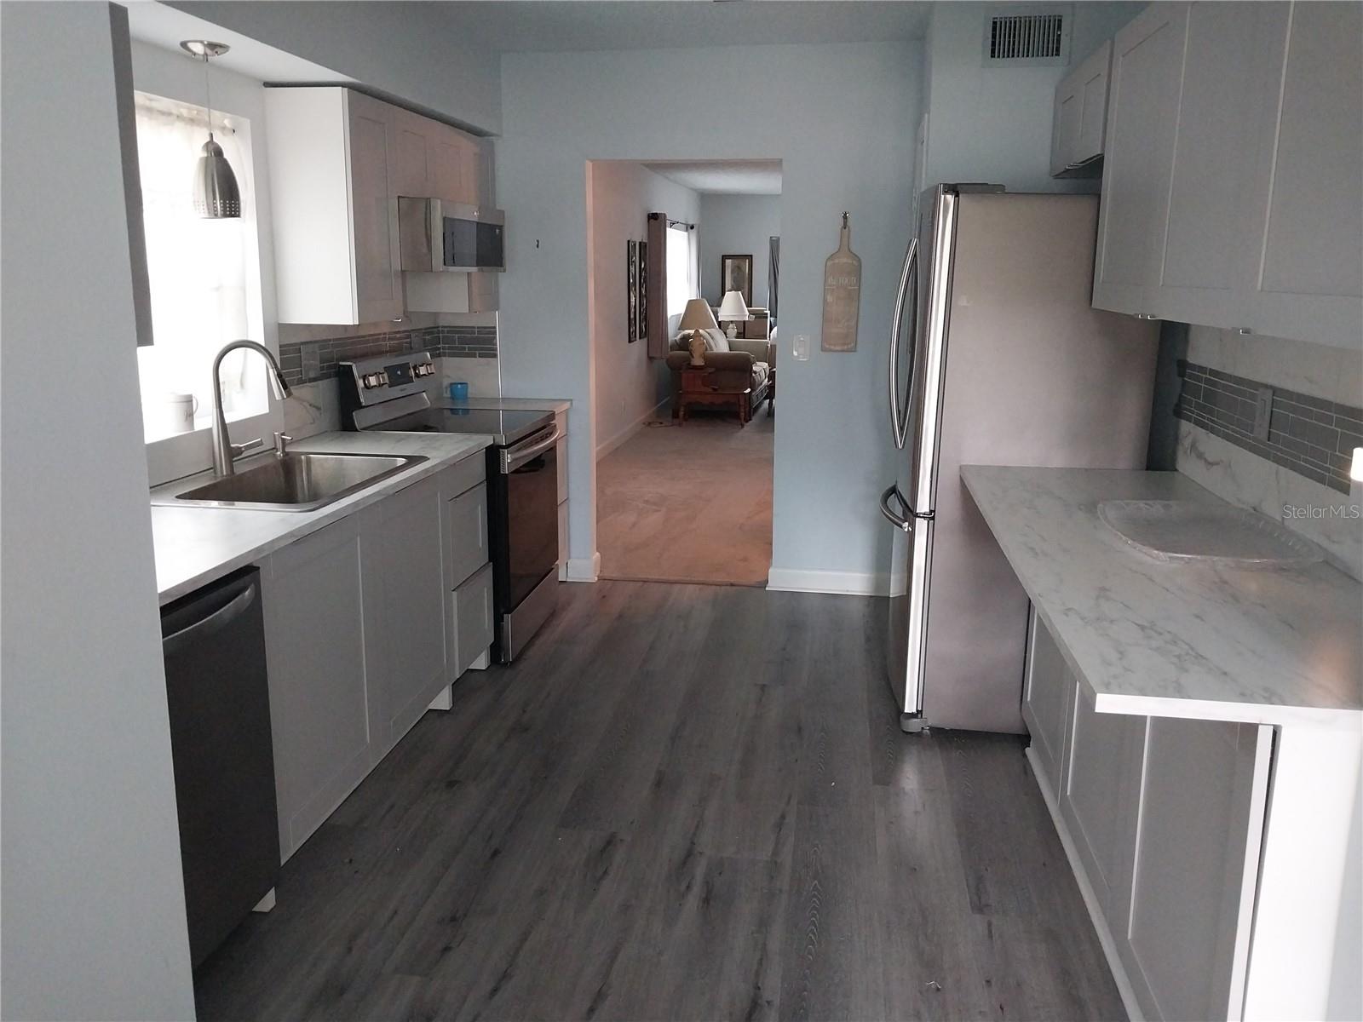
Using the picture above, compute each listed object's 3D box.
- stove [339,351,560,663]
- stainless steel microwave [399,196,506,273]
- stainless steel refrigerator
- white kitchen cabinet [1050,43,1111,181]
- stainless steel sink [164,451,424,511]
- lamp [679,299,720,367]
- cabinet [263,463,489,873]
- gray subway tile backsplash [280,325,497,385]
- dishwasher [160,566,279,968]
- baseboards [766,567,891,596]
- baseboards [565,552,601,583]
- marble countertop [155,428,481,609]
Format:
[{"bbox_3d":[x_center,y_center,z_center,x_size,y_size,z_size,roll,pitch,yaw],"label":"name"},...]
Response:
[{"bbox_3d":[-0.947,-0.069,4.449,0.730,1.180,0.760,3,13,8],"label":"stove"},{"bbox_3d":[-1.067,-1.125,4.229,0.460,0.263,0.755,3,13,8],"label":"stainless steel microwave"},{"bbox_3d":[1.157,-0.199,3.743,0.780,1.800,0.890,3,13,8],"label":"stainless steel refrigerator"},{"bbox_3d":[1.496,-1.315,3.404,0.330,0.335,0.860,2,13,9],"label":"white kitchen cabinet"},{"bbox_3d":[-1.184,0.000,3.137,0.545,0.210,0.850,3,13,8],"label":"stainless steel sink"},{"bbox_3d":[0.176,-1.844,10.550,0.410,0.690,0.410,3,13,8],"label":"lamp"},{"bbox_3d":[-1.165,0.345,3.221,0.630,0.840,1.595,3,13,8],"label":"cabinet"},{"bbox_3d":[-1.148,-0.660,4.286,0.280,0.157,1.470,2,13,9],"label":"gray subway tile backsplash"},{"bbox_3d":[-1.302,0.613,2.155,0.620,0.875,0.600,3,13,8],"label":"dishwasher"},{"bbox_3d":[0.717,0.352,4.992,0.602,0.106,0.025,2,13,9],"label":"baseboards"},{"bbox_3d":[-0.492,0.293,5.255,0.170,0.122,0.120,3,13,8],"label":"baseboards"},{"bbox_3d":[-1.192,-0.035,2.864,0.650,0.036,2.160,2,13,9],"label":"marble countertop"}]

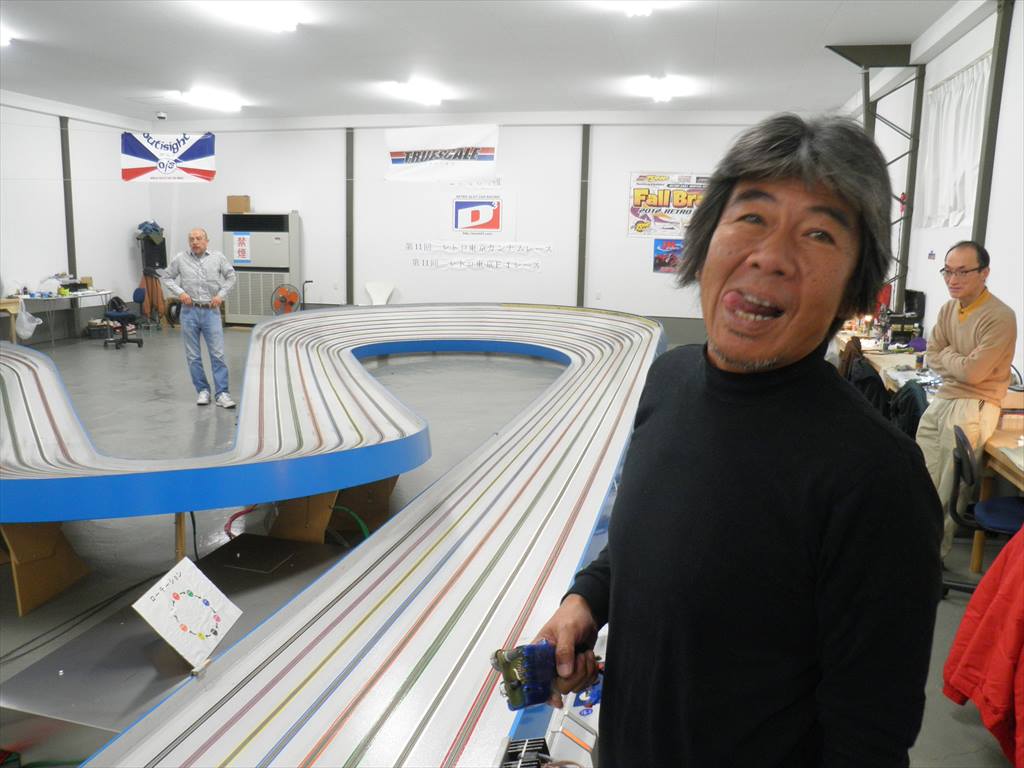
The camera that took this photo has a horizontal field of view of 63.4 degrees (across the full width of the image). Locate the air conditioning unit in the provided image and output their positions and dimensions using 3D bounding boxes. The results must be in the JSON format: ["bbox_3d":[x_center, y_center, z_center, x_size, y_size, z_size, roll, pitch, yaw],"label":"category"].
[{"bbox_3d":[-4.238,-1.924,14.160,1.210,1.910,0.410,3,10,12],"label":"air conditioning unit"}]

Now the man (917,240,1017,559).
[{"bbox_3d":[2.041,0.201,3.769,0.460,1.680,0.520,-4,11,-29],"label":"man"}]

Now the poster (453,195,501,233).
[{"bbox_3d":[-0.567,-2.733,13.339,0.810,0.610,0.020,3,10,12],"label":"poster"}]

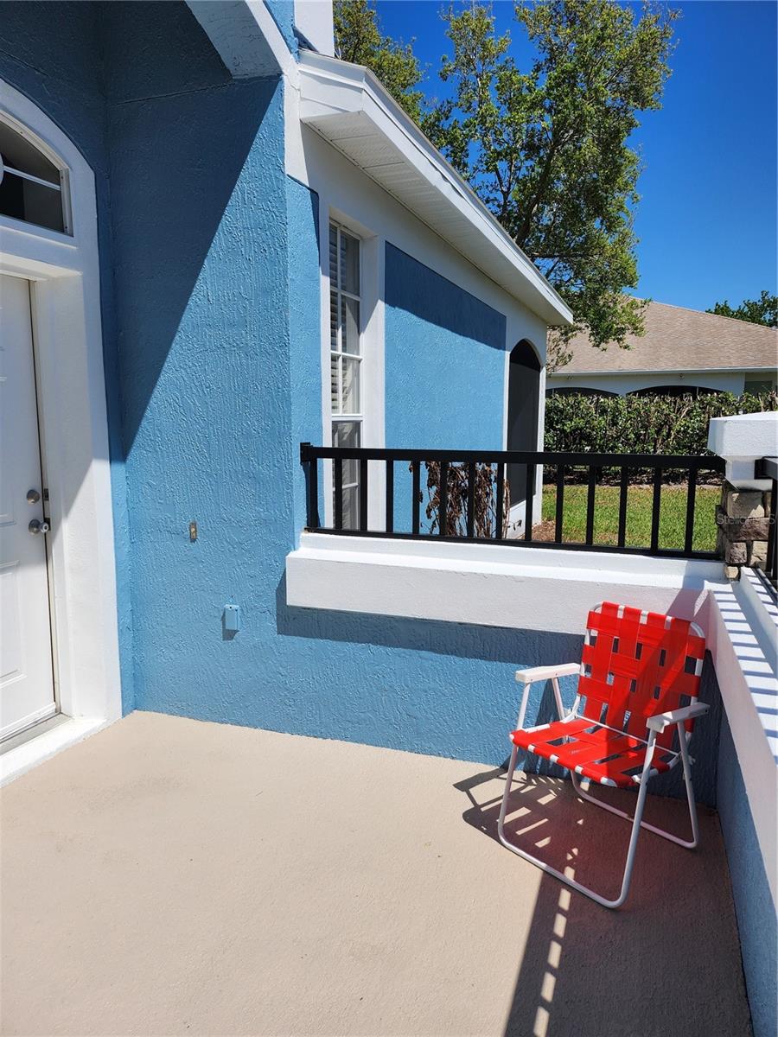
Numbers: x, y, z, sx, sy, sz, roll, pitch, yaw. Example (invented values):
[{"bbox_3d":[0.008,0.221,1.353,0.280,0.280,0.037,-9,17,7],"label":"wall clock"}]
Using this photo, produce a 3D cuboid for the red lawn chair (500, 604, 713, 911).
[{"bbox_3d":[0.735,0.752,2.489,0.508,0.821,0.565,-7,11,-40],"label":"red lawn chair"}]

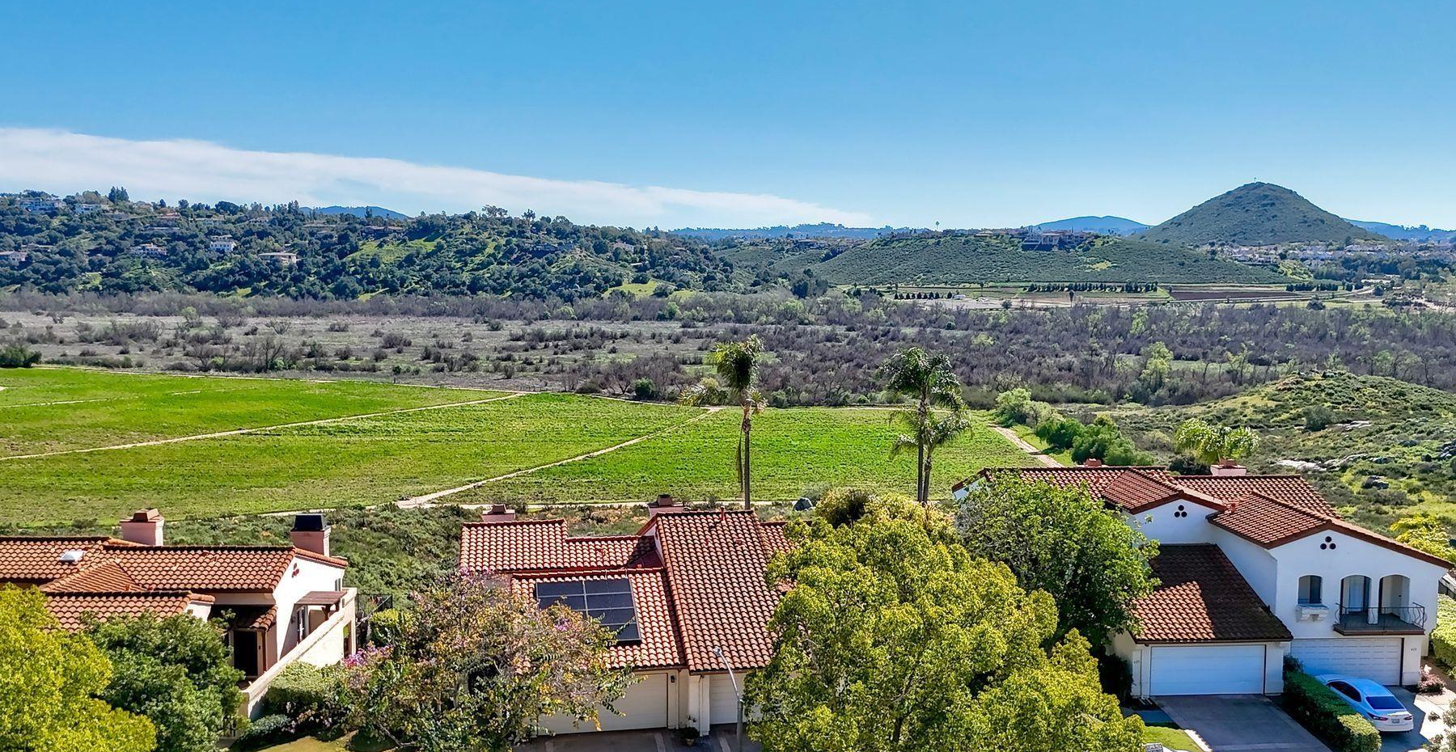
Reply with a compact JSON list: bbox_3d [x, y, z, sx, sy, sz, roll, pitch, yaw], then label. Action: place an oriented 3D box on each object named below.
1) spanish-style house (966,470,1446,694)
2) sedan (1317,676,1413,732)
[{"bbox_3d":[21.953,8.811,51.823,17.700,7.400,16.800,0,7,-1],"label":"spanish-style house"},{"bbox_3d":[26.041,12.988,43.398,1.810,1.455,4.780,0,7,-1],"label":"sedan"}]

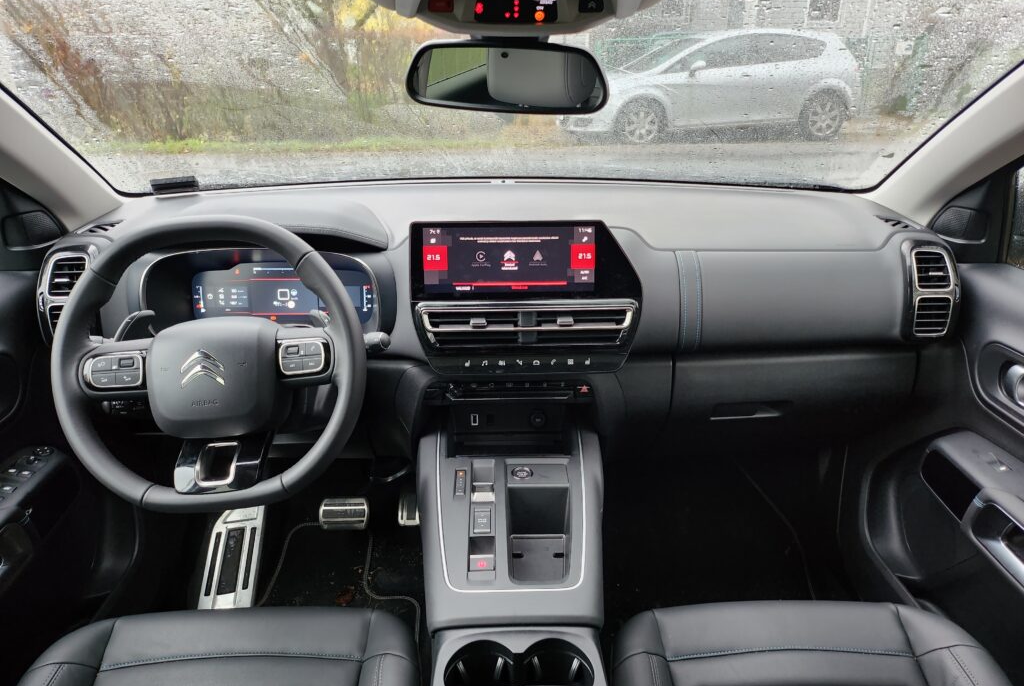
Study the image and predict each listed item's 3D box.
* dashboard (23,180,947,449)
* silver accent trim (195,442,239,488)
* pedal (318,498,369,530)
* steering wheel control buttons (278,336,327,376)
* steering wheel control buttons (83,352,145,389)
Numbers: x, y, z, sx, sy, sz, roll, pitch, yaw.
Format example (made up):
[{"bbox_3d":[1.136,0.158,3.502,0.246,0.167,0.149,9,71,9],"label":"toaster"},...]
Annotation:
[{"bbox_3d":[-0.028,-0.117,1.234,1.370,0.340,0.520,-1,24,-2],"label":"dashboard"},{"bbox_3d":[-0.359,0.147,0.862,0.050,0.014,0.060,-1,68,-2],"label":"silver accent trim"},{"bbox_3d":[-0.323,0.327,1.360,0.096,0.062,0.025,0,-10,-1],"label":"pedal"},{"bbox_3d":[-0.251,0.017,0.850,0.059,0.043,0.013,-3,0,2],"label":"steering wheel control buttons"},{"bbox_3d":[-0.476,0.034,0.850,0.067,0.043,0.014,-3,0,-6],"label":"steering wheel control buttons"}]

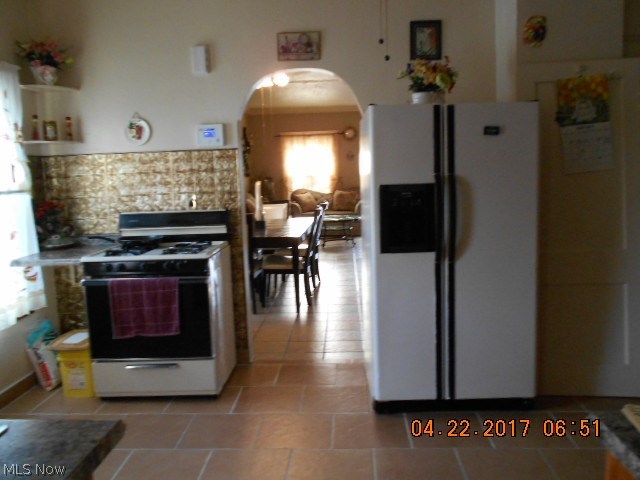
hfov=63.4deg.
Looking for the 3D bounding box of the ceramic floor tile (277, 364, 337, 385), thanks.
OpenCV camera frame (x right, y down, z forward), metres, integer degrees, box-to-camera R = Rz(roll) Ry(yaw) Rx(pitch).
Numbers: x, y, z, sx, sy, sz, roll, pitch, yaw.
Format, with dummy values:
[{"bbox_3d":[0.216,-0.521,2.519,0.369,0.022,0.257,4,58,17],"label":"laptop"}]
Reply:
[{"bbox_3d":[-0.088,0.949,3.629,0.407,0.012,0.398,-1,7,2],"label":"ceramic floor tile"}]

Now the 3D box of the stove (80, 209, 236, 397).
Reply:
[{"bbox_3d":[-1.015,0.410,3.408,0.760,1.156,0.670,-1,7,2],"label":"stove"}]

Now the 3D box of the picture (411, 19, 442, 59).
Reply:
[{"bbox_3d":[0.728,-1.364,3.540,0.220,0.267,0.020,-1,7,3],"label":"picture"}]

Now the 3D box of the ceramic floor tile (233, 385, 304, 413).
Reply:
[{"bbox_3d":[-0.315,1.000,3.243,0.401,0.012,0.401,-1,7,3],"label":"ceramic floor tile"}]

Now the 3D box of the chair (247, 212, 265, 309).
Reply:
[{"bbox_3d":[-0.833,0.227,5.360,0.465,1.020,0.555,-1,7,2],"label":"chair"}]

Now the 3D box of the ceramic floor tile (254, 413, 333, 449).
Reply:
[{"bbox_3d":[-0.130,1.049,2.841,0.409,0.012,0.398,-1,7,2],"label":"ceramic floor tile"}]

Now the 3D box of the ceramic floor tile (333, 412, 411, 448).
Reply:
[{"bbox_3d":[0.279,1.042,2.824,0.409,0.012,0.398,-1,7,2],"label":"ceramic floor tile"}]

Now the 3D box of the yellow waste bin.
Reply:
[{"bbox_3d":[-1.560,0.819,3.437,0.283,0.364,0.333,-1,7,2],"label":"yellow waste bin"}]

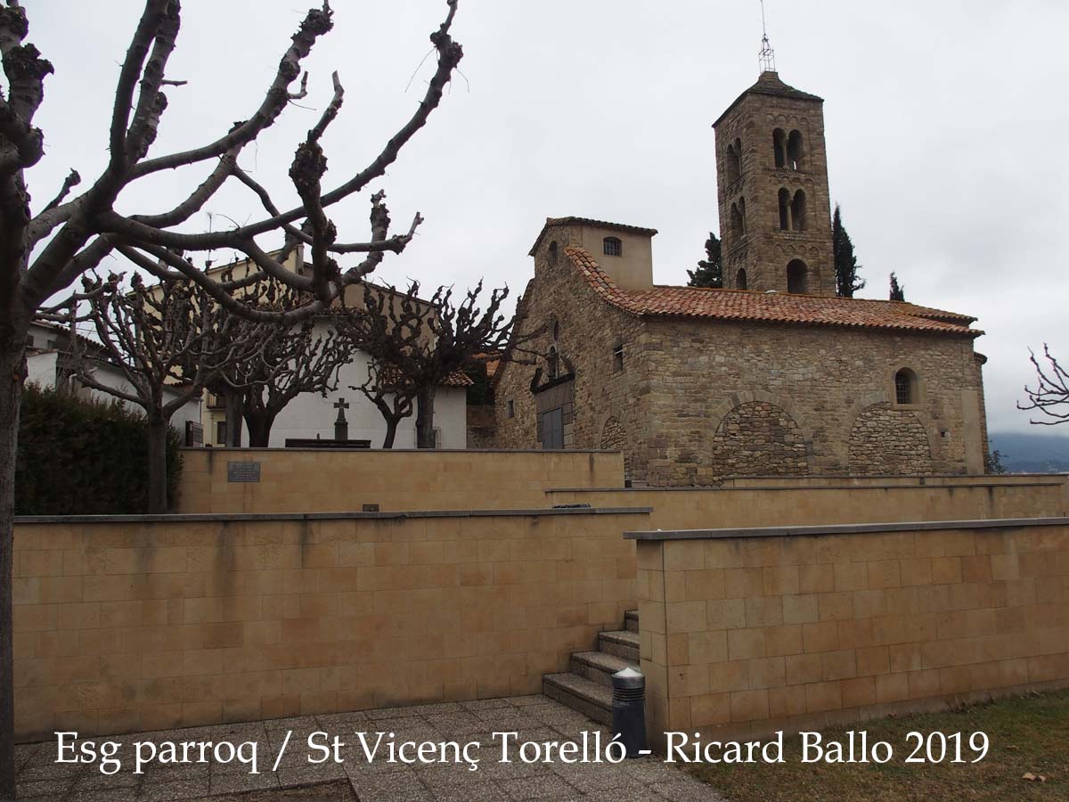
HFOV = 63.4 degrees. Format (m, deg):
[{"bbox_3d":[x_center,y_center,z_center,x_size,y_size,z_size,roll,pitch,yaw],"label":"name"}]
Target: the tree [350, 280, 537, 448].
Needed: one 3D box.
[{"bbox_3d":[-1.918,-0.337,18.202,3.955,4.456,3.560,-1,-7,0],"label":"tree"}]

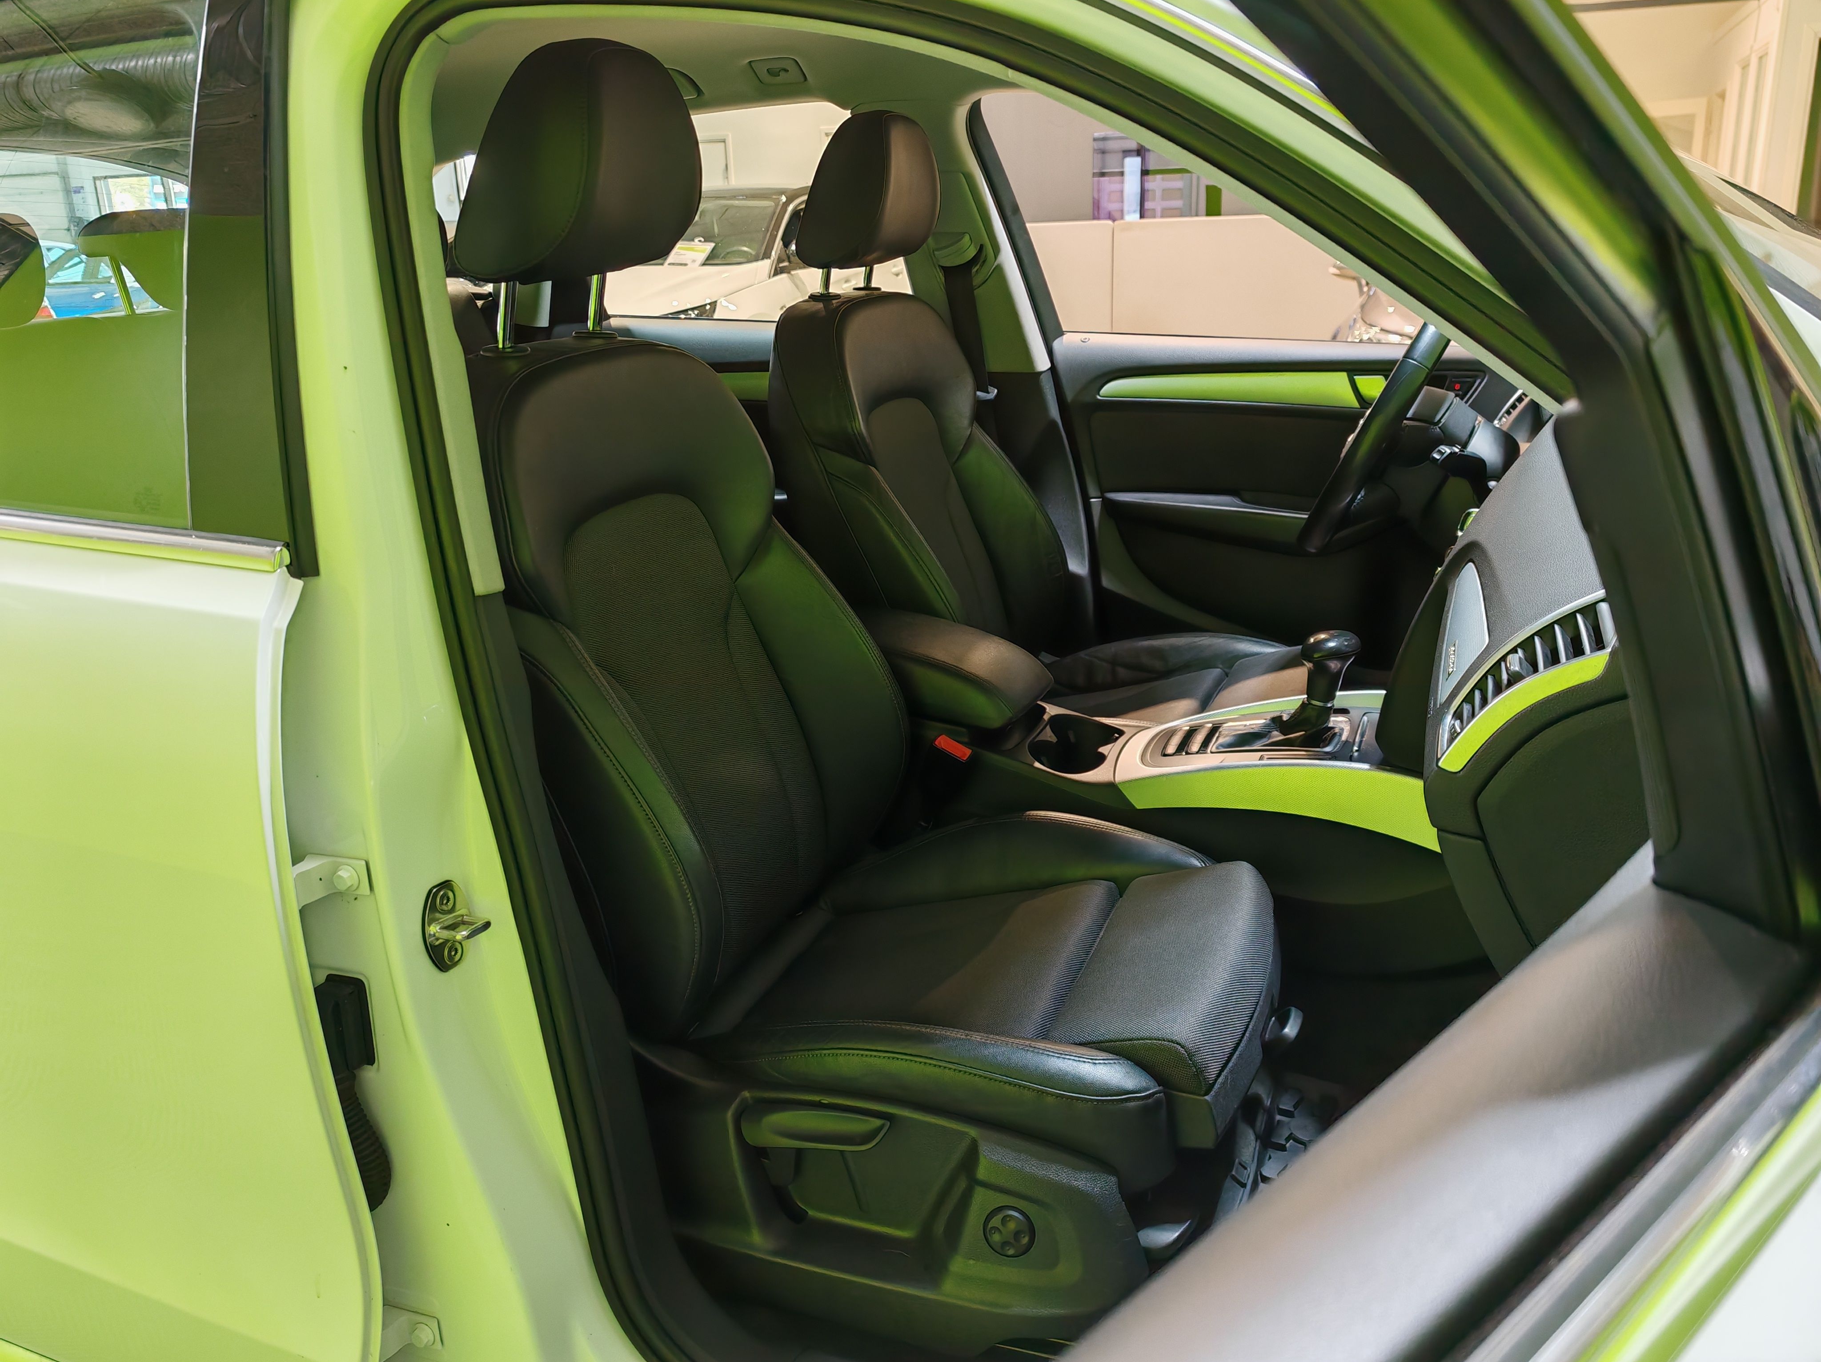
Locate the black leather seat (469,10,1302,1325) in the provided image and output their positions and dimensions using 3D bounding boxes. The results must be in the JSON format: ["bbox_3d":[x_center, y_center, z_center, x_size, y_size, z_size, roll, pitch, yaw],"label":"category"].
[{"bbox_3d":[-0.031,-0.023,1.388,0.800,1.120,0.550,6,20,20],"label":"black leather seat"}]

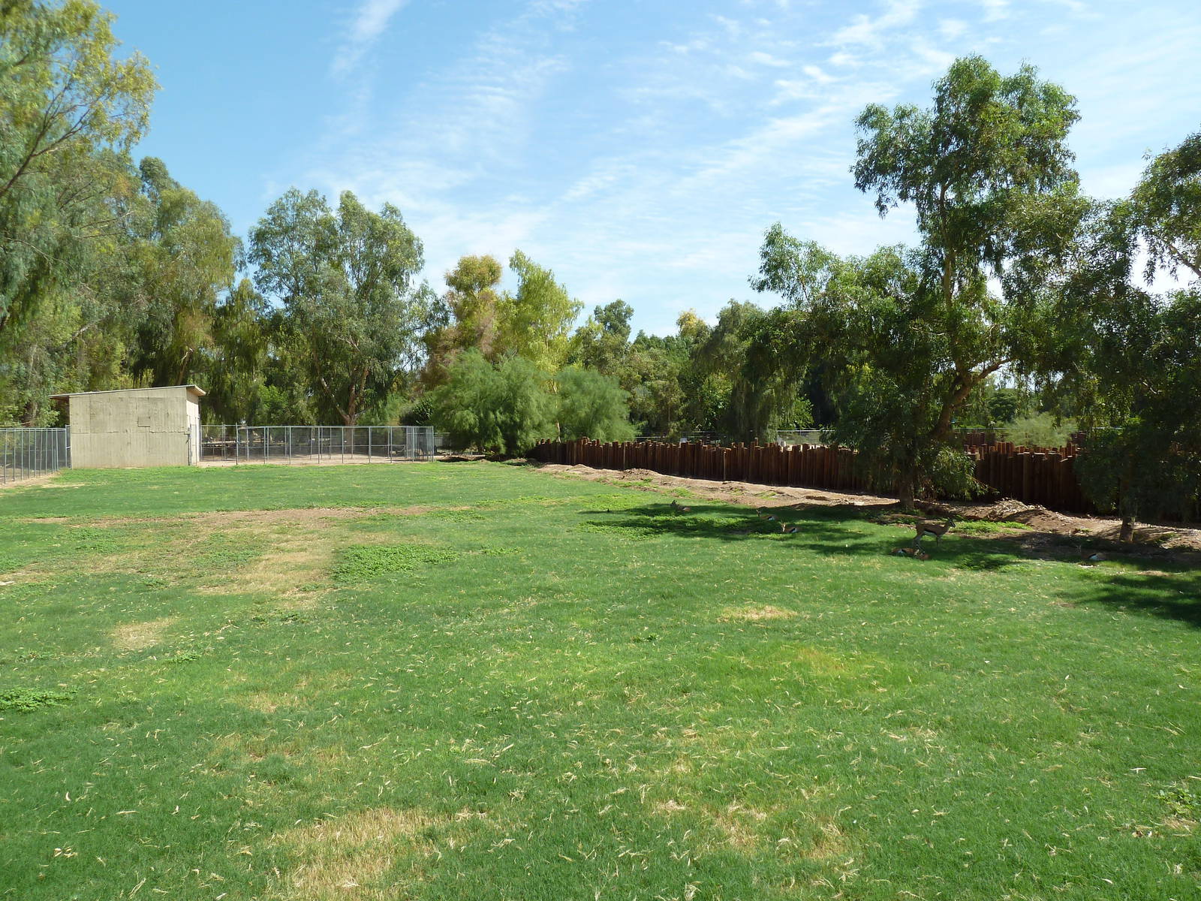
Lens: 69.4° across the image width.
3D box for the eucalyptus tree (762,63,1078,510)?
[{"bbox_3d":[8.914,-4.687,24.200,9.200,12.591,8.300,0,2,0],"label":"eucalyptus tree"}]

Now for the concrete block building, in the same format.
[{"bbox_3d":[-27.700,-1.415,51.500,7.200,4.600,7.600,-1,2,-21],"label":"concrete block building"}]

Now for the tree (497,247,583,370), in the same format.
[{"bbox_3d":[-5.243,-8.401,74.000,7.700,17.380,7.500,0,2,0],"label":"tree"}]

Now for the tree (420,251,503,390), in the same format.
[{"bbox_3d":[-12.404,-8.747,78.000,7.800,17.860,7.500,0,2,0],"label":"tree"}]

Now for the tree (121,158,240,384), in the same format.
[{"bbox_3d":[-32.772,-11.233,68.000,9.800,23.362,9.500,0,2,0],"label":"tree"}]

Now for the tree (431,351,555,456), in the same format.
[{"bbox_3d":[-7.308,-3.055,59.000,8.600,7.484,8.000,0,2,0],"label":"tree"}]

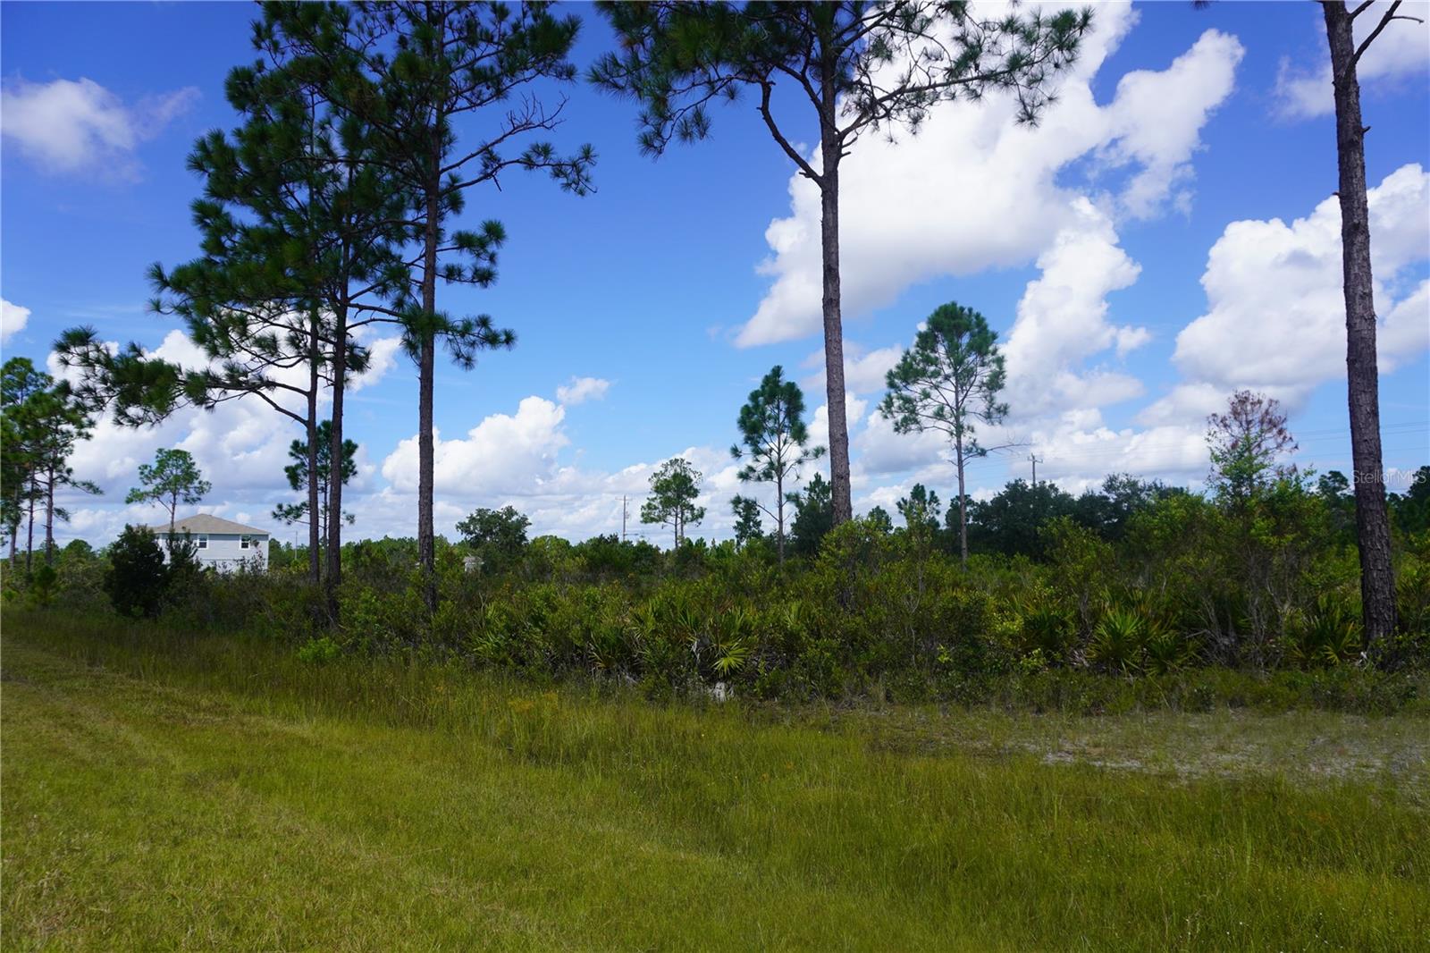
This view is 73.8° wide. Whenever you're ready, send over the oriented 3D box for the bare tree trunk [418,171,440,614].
[{"bbox_3d":[-7.015,-2.044,23.492,0.340,11.350,0.340,1,-5,-17],"label":"bare tree trunk"}]

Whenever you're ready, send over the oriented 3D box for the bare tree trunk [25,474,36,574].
[{"bbox_3d":[-33.176,2.640,46.241,0.270,5.520,0.270,3,-6,-36],"label":"bare tree trunk"}]

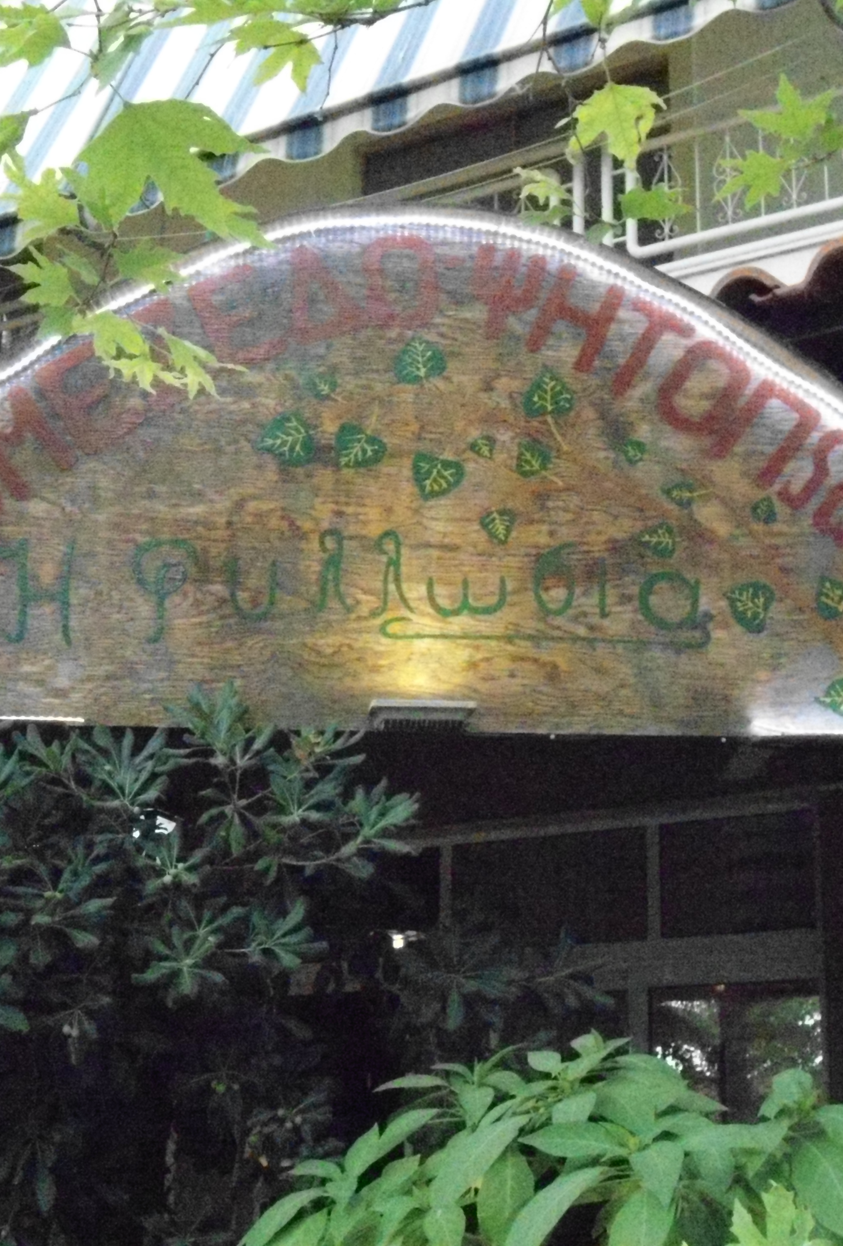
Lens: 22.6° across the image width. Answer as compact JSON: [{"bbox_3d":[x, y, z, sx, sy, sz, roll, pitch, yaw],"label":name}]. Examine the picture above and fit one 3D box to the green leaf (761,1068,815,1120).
[{"bbox_3d":[0.373,0.480,2.150,0.056,0.052,0.035,0,-12,0],"label":"green leaf"}]

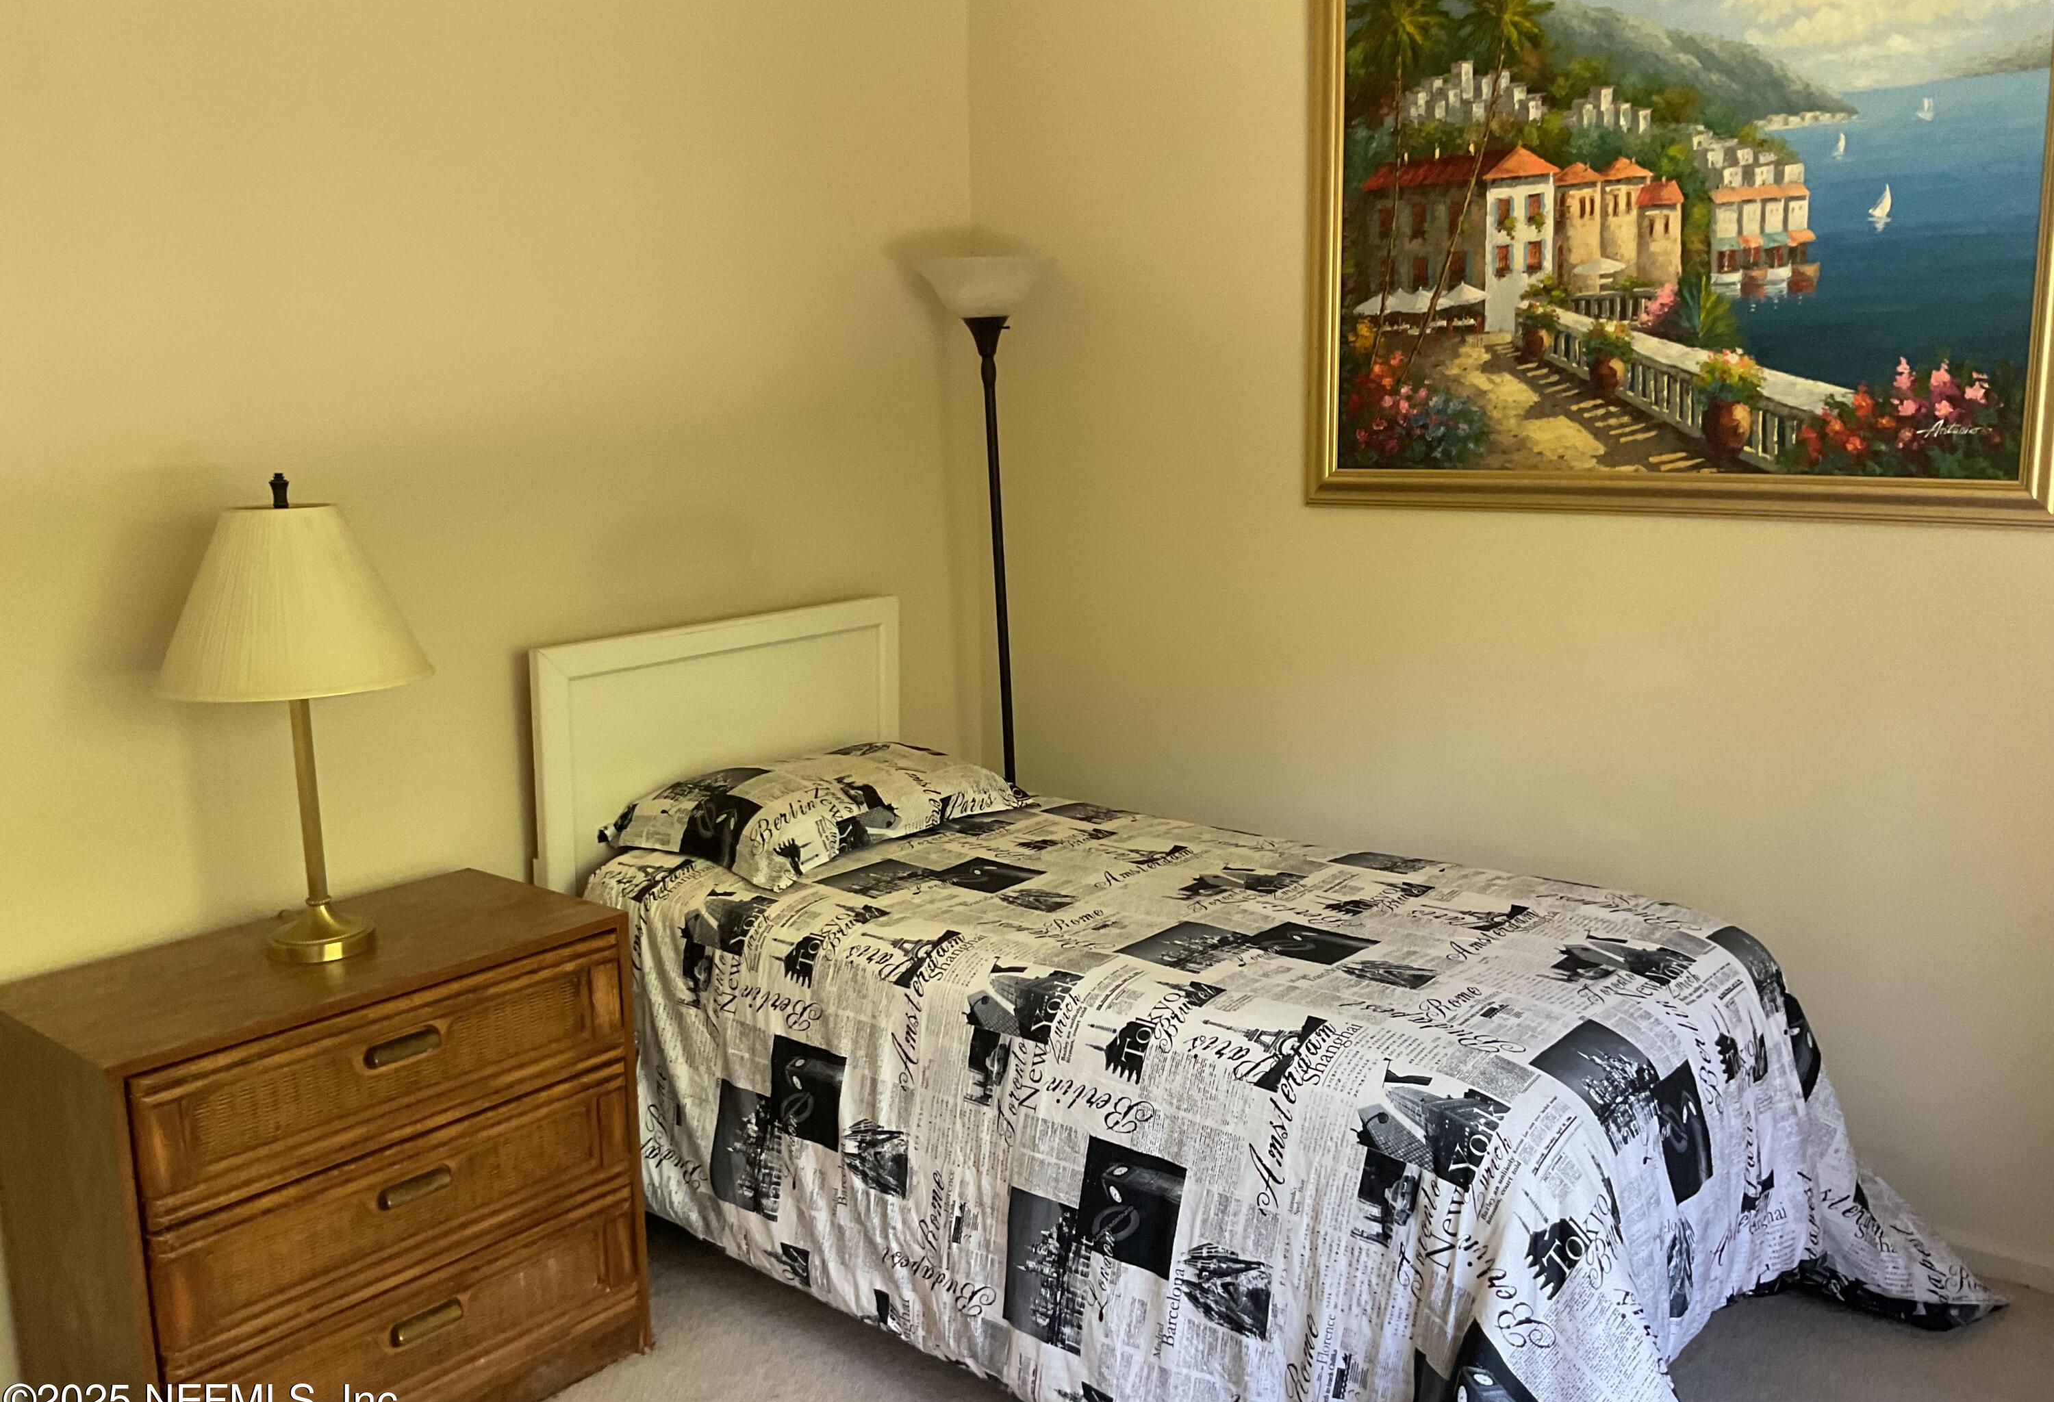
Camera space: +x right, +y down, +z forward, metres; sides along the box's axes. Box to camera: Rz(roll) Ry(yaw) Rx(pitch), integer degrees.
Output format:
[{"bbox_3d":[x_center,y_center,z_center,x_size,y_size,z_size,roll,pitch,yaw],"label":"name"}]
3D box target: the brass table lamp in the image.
[{"bbox_3d":[-1.069,0.022,2.536,0.375,0.705,0.375,7,13,36],"label":"brass table lamp"}]

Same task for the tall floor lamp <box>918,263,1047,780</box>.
[{"bbox_3d":[-0.051,-0.071,3.965,0.278,1.838,0.278,4,12,37],"label":"tall floor lamp"}]

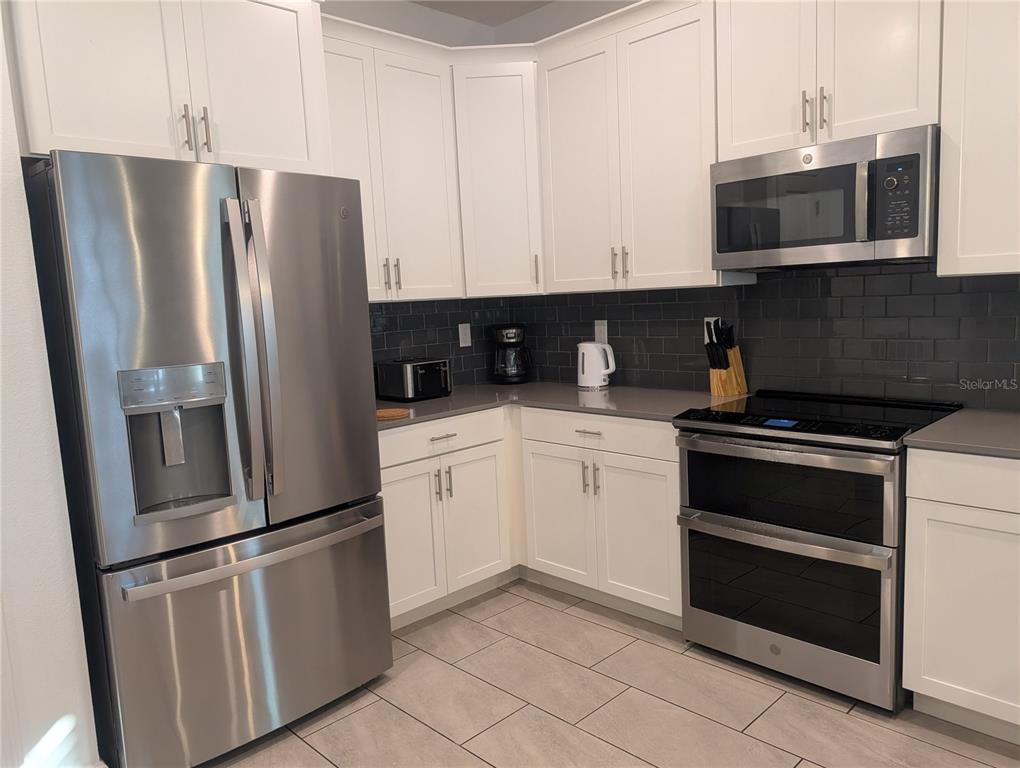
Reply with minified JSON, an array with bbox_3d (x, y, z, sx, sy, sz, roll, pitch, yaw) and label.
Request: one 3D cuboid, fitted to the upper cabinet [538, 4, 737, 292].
[{"bbox_3d":[0.592,-0.973,3.195,0.323,1.081,0.924,-9,9,-44],"label":"upper cabinet"}]

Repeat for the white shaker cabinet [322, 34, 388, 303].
[{"bbox_3d":[-0.817,-0.894,3.074,0.420,1.081,0.323,-9,9,-44],"label":"white shaker cabinet"}]

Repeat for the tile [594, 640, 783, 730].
[{"bbox_3d":[0.622,1.068,2.536,0.305,0.010,0.609,-9,9,-44],"label":"tile"}]

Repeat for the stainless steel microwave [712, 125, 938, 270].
[{"bbox_3d":[1.195,-0.646,2.640,0.430,0.411,0.759,-9,9,-44],"label":"stainless steel microwave"}]

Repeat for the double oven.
[{"bbox_3d":[1.150,0.550,2.677,0.718,0.907,0.760,-9,9,-44],"label":"double oven"}]

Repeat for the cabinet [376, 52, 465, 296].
[{"bbox_3d":[-0.517,-0.940,3.365,0.423,1.081,0.323,-9,9,-44],"label":"cabinet"}]

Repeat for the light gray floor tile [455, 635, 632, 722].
[{"bbox_3d":[0.103,1.082,2.623,0.305,0.010,0.610,-9,9,-44],"label":"light gray floor tile"}]

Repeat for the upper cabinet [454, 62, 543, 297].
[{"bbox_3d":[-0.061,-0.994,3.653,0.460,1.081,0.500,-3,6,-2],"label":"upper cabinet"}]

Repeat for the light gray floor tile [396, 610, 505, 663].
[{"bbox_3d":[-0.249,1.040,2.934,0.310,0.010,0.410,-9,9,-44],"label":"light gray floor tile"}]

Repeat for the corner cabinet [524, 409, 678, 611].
[{"bbox_3d":[0.583,0.471,3.215,0.628,0.761,0.832,-9,9,-44],"label":"corner cabinet"}]

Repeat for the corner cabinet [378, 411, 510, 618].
[{"bbox_3d":[-0.501,0.535,3.336,0.800,0.795,0.605,-9,9,-44],"label":"corner cabinet"}]

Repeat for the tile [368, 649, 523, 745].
[{"bbox_3d":[-0.252,1.089,2.497,0.310,0.010,0.603,-9,9,-44],"label":"tile"}]

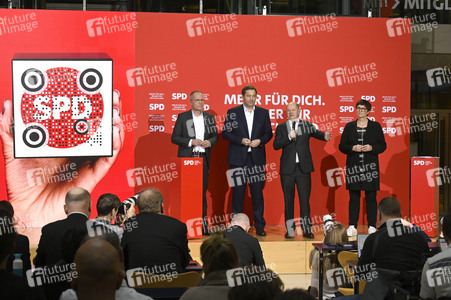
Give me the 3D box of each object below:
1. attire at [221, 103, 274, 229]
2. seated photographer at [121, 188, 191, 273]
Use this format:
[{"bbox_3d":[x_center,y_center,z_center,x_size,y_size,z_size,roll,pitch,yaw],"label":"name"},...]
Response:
[{"bbox_3d":[0.284,0.234,11.900,0.620,1.610,0.380,0,0,-7],"label":"attire"},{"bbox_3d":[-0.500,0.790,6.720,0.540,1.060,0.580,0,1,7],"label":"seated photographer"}]

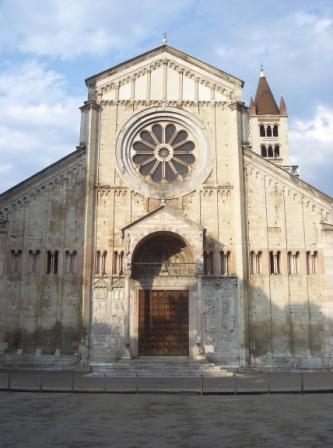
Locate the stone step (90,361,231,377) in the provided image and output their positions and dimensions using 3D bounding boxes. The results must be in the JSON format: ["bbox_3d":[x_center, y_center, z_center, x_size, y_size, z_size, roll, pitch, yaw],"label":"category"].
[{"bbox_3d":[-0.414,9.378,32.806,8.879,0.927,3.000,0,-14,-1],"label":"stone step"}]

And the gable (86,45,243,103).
[{"bbox_3d":[-0.114,-11.816,40.404,12.399,5.028,1.000,0,-14,-1],"label":"gable"}]

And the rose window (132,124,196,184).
[{"bbox_3d":[-0.155,-5.504,39.079,4.942,4.947,0.450,0,-14,-1],"label":"rose window"}]

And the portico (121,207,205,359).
[{"bbox_3d":[-0.243,4.116,35.290,5.796,10.393,2.500,0,-14,-1],"label":"portico"}]

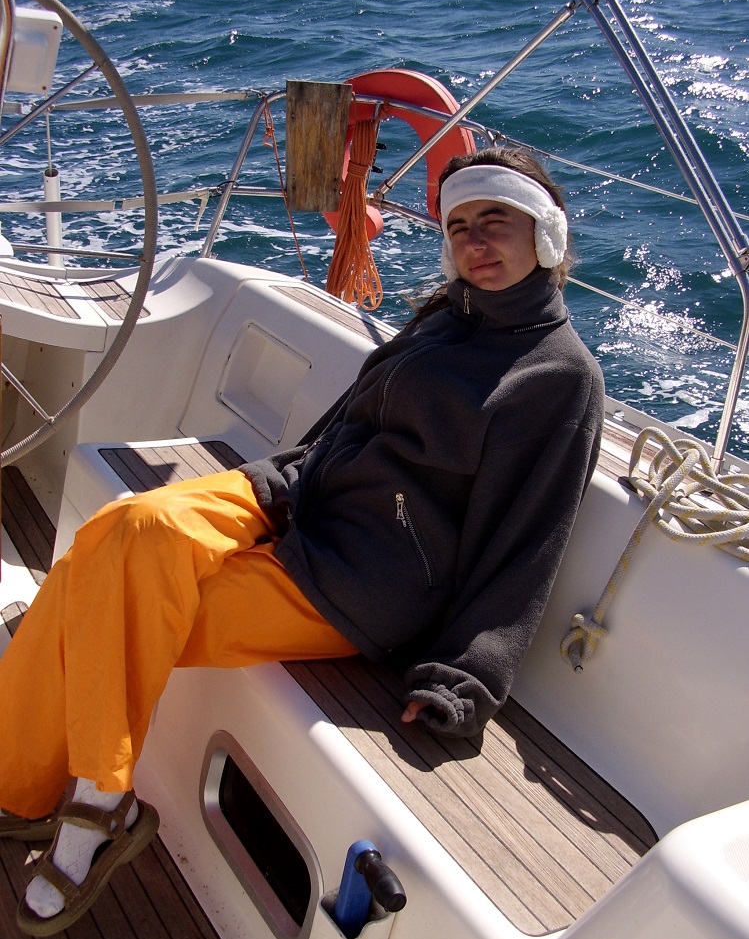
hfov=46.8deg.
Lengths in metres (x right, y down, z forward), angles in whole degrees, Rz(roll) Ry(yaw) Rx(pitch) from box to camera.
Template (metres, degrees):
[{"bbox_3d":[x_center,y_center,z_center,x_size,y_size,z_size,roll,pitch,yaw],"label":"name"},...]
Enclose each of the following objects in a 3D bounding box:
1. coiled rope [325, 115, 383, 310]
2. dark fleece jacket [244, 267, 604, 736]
[{"bbox_3d":[-0.069,-0.807,2.720,0.170,0.580,0.120,4,33,-2],"label":"coiled rope"},{"bbox_3d":[0.116,-0.016,1.435,0.514,0.709,0.424,28,1,38],"label":"dark fleece jacket"}]

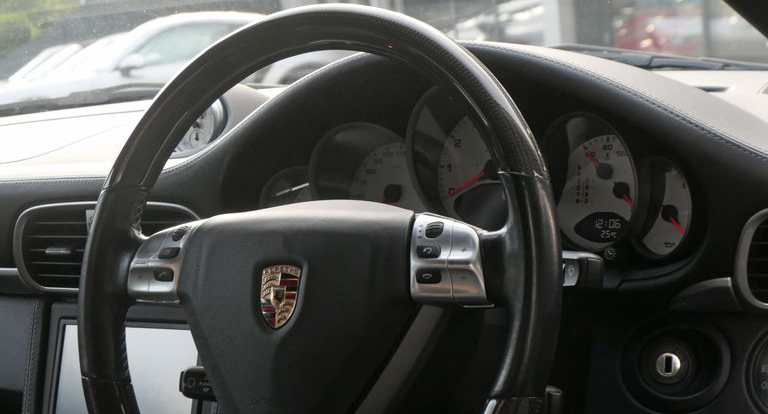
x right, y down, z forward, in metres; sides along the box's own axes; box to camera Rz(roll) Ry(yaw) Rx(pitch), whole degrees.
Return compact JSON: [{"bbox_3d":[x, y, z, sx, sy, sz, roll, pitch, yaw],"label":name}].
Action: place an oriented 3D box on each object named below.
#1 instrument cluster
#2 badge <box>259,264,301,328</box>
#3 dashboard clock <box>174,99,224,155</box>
[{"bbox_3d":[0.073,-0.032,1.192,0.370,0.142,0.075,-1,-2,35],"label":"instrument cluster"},{"bbox_3d":[-0.065,0.055,0.990,0.031,0.041,0.005,-2,-10,34],"label":"badge"},{"bbox_3d":[-0.172,-0.078,1.472,0.070,0.070,0.032,-1,0,35],"label":"dashboard clock"}]

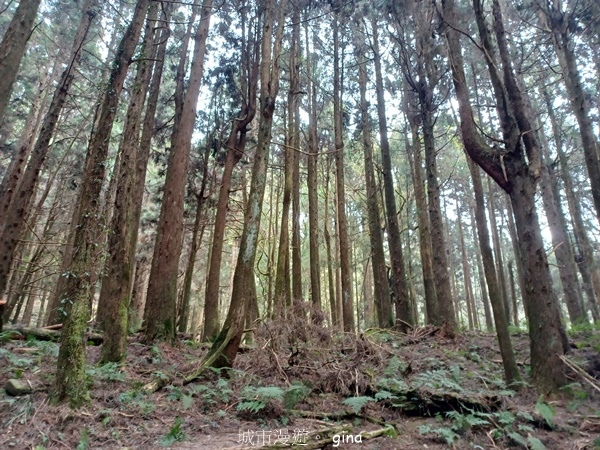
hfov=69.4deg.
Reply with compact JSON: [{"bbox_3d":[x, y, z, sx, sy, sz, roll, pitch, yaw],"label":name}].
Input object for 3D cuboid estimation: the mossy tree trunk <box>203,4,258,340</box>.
[{"bbox_3d":[-1.816,-2.137,12.422,1.000,10.700,0.600,0,-20,0],"label":"mossy tree trunk"}]

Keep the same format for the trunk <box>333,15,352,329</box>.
[{"bbox_3d":[1.580,-2.780,16.264,0.400,13.240,0.400,-2,-20,6],"label":"trunk"}]

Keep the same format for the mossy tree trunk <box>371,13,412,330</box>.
[{"bbox_3d":[2.827,-2.316,13.896,0.450,11.090,0.450,-5,-20,12],"label":"mossy tree trunk"}]

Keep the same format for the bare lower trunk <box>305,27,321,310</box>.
[{"bbox_3d":[0.589,-3.176,18.426,0.400,14.190,0.400,-2,-20,2],"label":"bare lower trunk"}]

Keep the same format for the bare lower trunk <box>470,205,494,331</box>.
[{"bbox_3d":[9.711,2.077,23.175,0.400,6.870,0.400,-8,-22,22],"label":"bare lower trunk"}]

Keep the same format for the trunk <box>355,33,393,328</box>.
[{"bbox_3d":[2.337,-1.938,13.956,0.450,10.270,0.450,-5,-20,10],"label":"trunk"}]

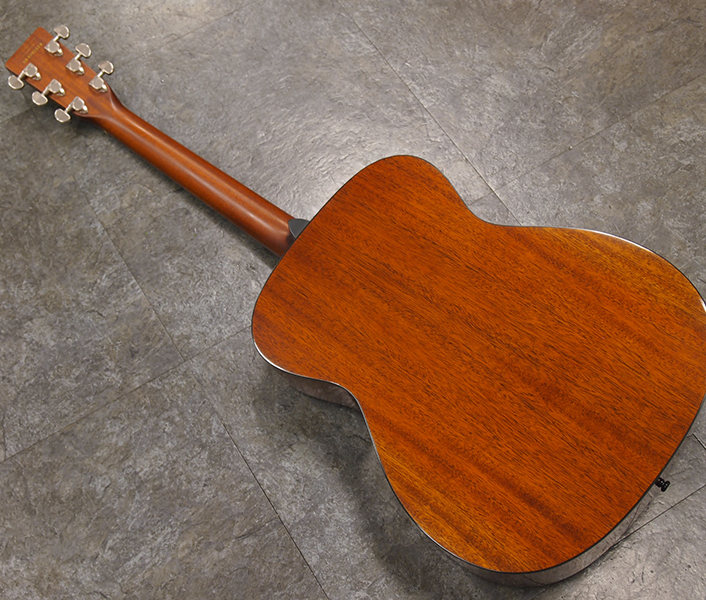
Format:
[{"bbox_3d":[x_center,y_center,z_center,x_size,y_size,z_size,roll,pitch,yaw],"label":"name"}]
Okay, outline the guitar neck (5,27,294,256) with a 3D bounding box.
[{"bbox_3d":[-0.252,-0.208,1.504,0.496,0.080,0.110,35,78,20],"label":"guitar neck"}]

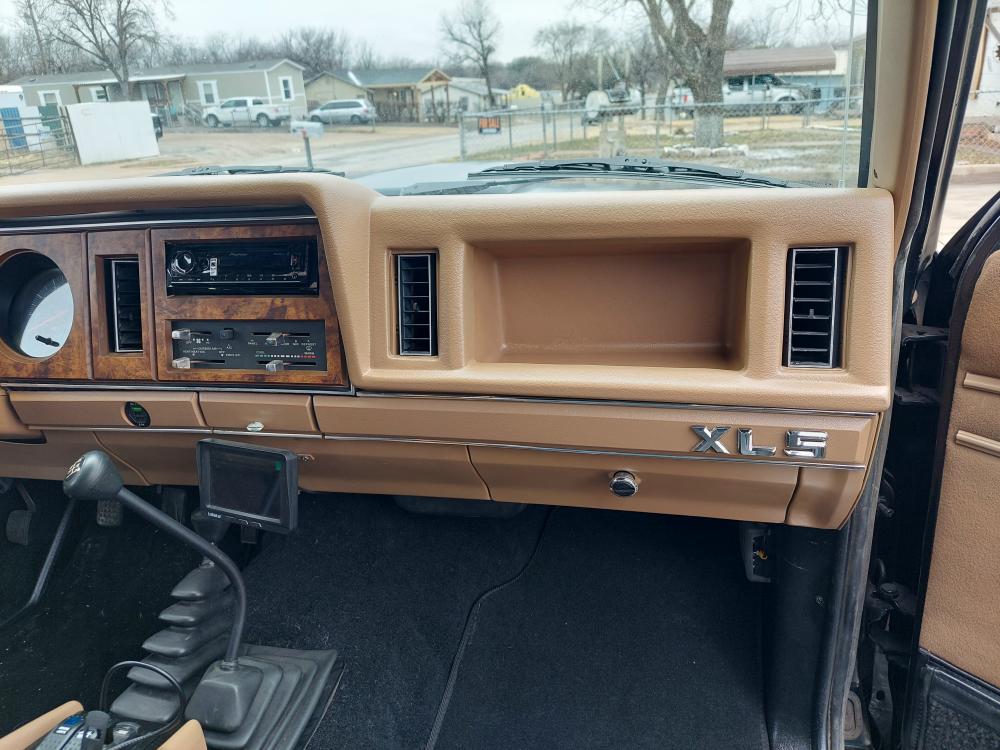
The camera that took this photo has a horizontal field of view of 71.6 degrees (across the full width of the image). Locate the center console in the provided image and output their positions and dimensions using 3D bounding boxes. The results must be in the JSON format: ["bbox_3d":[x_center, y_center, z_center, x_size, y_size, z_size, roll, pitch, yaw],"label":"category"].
[{"bbox_3d":[-0.275,-0.076,0.763,0.238,0.168,0.050,2,7,18],"label":"center console"}]

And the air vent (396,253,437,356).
[{"bbox_3d":[-0.080,-0.068,0.678,0.043,0.098,0.030,2,7,18],"label":"air vent"}]

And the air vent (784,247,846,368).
[{"bbox_3d":[0.259,-0.055,0.571,0.045,0.097,0.030,2,7,18],"label":"air vent"}]

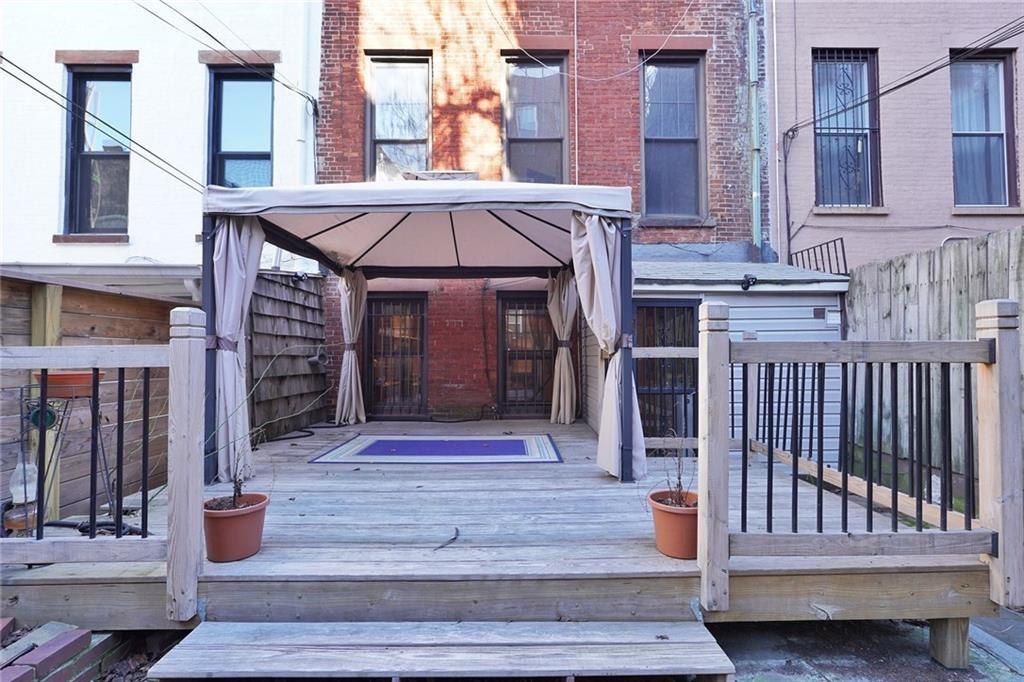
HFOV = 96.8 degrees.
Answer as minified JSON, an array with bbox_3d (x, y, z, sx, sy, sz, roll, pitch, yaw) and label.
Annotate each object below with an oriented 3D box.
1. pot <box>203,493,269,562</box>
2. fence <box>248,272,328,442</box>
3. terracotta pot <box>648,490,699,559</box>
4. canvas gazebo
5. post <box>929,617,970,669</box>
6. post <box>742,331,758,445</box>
[{"bbox_3d":[-1.316,0.880,2.160,0.283,0.243,0.283,0,-1,-1],"label":"pot"},{"bbox_3d":[-2.560,0.109,5.290,0.100,1.920,1.850,0,-1,-1],"label":"fence"},{"bbox_3d":[0.800,0.868,2.165,0.283,0.243,0.283,0,-1,0],"label":"terracotta pot"},{"bbox_3d":[-0.650,-0.268,4.580,3.050,2.620,2.800,0,-1,-1],"label":"canvas gazebo"},{"bbox_3d":[1.933,1.305,2.015,0.092,0.230,0.092,0,-1,-1],"label":"post"},{"bbox_3d":[2.087,0.469,3.980,0.090,1.100,0.090,0,-1,-1],"label":"post"}]

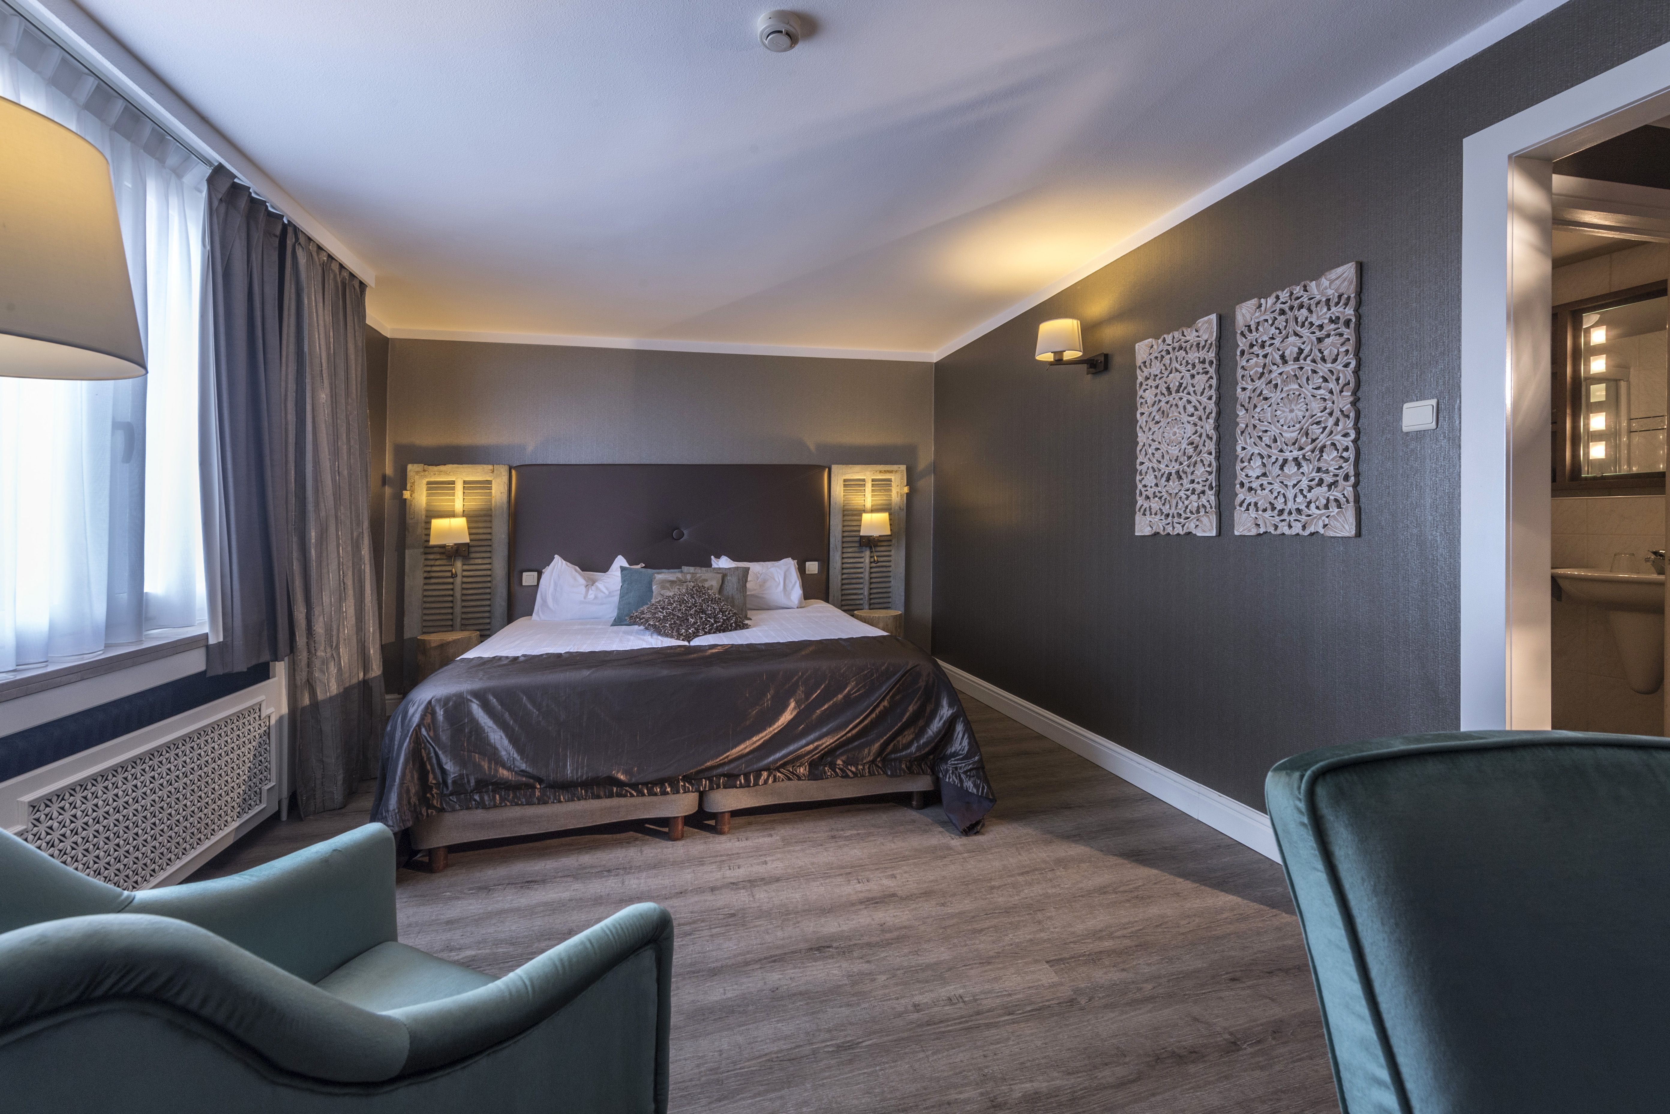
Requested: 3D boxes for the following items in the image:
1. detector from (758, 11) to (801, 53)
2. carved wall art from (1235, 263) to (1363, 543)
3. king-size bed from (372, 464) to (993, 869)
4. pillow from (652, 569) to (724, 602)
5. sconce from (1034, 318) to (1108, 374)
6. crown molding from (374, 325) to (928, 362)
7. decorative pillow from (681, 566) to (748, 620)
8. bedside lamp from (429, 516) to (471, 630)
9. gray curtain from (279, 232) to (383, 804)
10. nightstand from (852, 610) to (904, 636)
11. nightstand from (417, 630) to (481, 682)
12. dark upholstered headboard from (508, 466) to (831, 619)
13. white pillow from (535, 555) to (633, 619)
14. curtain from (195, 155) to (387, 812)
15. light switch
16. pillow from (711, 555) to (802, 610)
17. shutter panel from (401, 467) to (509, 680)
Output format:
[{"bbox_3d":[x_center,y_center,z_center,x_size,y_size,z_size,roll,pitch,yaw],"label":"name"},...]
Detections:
[{"bbox_3d":[-0.140,-1.325,1.640,0.106,0.052,0.106,0,2,0],"label":"detector"},{"bbox_3d":[1.479,-0.478,2.118,0.030,0.805,0.415,-1,2,-15],"label":"carved wall art"},{"bbox_3d":[-0.707,0.214,3.243,2.070,1.500,2.150,-1,2,-15],"label":"king-size bed"},{"bbox_3d":[-0.785,0.223,3.472,0.380,0.360,0.120,-1,-36,-15],"label":"pillow"},{"bbox_3d":[1.089,-0.975,3.003,0.280,0.245,0.210,-1,2,-15],"label":"sconce"},{"bbox_3d":[-0.946,-1.385,4.278,3.500,0.055,0.055,-2,3,-15],"label":"crown molding"},{"bbox_3d":[-0.693,0.214,3.808,0.400,0.380,0.130,-1,-36,-15],"label":"decorative pillow"},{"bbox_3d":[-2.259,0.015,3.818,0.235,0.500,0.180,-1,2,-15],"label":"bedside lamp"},{"bbox_3d":[-2.024,-0.106,2.665,0.140,2.160,0.600,-1,2,-15],"label":"gray curtain"},{"bbox_3d":[0.290,0.647,4.373,0.305,0.525,0.305,-1,2,-15],"label":"nightstand"},{"bbox_3d":[-2.230,0.741,3.765,0.370,0.540,0.360,-1,2,-15],"label":"nightstand"},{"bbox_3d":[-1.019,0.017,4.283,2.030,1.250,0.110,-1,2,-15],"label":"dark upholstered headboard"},{"bbox_3d":[-1.475,0.186,3.853,0.580,0.390,0.170,-1,-23,-15],"label":"white pillow"},{"bbox_3d":[-2.099,-0.109,2.633,0.200,2.280,1.000,-1,2,-15],"label":"curtain"},{"bbox_3d":[1.587,-0.383,1.762,0.014,0.081,0.081,-1,2,-15],"label":"light switch"},{"bbox_3d":[-0.495,0.167,4.144,0.570,0.370,0.160,-1,-26,-15],"label":"pillow"},{"bbox_3d":[-2.232,0.189,3.850,0.550,1.480,0.050,-1,0,-15],"label":"shutter panel"}]

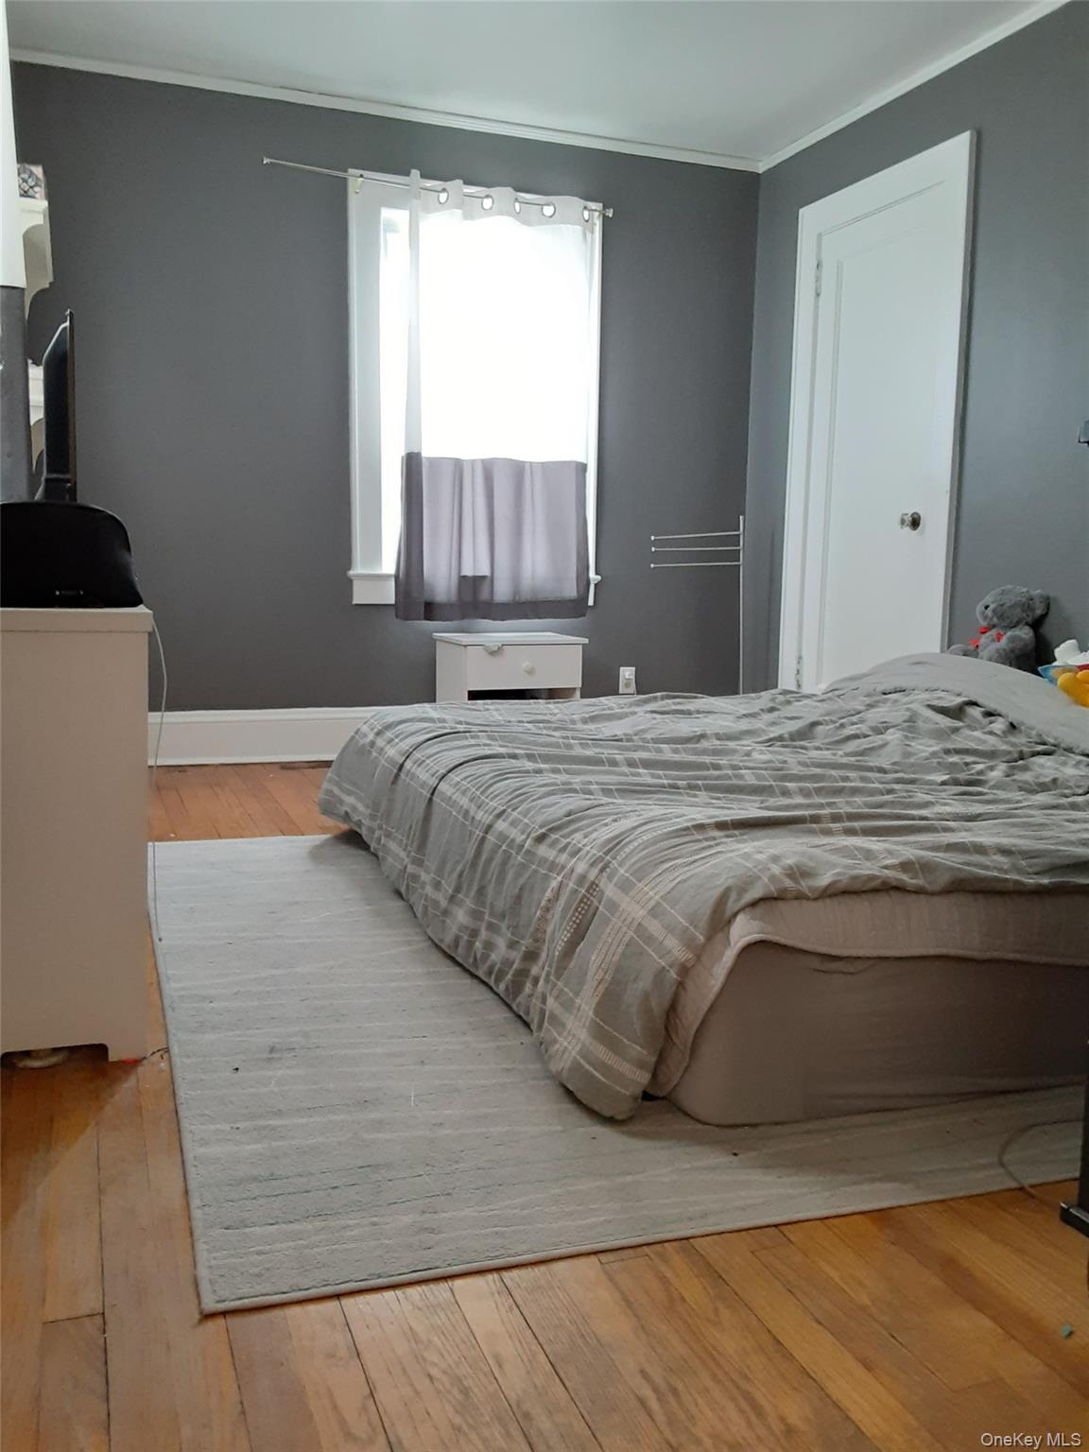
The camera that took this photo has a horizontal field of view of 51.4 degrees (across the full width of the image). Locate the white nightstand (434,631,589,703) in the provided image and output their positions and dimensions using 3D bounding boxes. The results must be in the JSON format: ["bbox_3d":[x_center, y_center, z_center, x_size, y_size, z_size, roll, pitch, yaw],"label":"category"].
[{"bbox_3d":[-0.140,-0.095,4.443,0.510,0.500,0.400,-1,8,-19],"label":"white nightstand"}]

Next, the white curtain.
[{"bbox_3d":[-0.181,-1.244,4.436,0.800,1.665,0.100,-1,8,-19],"label":"white curtain"}]

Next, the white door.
[{"bbox_3d":[1.172,-0.889,4.184,0.080,2.190,0.950,-2,8,-22],"label":"white door"}]

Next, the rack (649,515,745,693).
[{"bbox_3d":[0.636,-0.375,4.782,0.420,1.000,0.200,-1,8,-19],"label":"rack"}]

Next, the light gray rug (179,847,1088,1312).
[{"bbox_3d":[0.075,0.420,2.326,1.650,0.016,2.100,-1,8,-18],"label":"light gray rug"}]

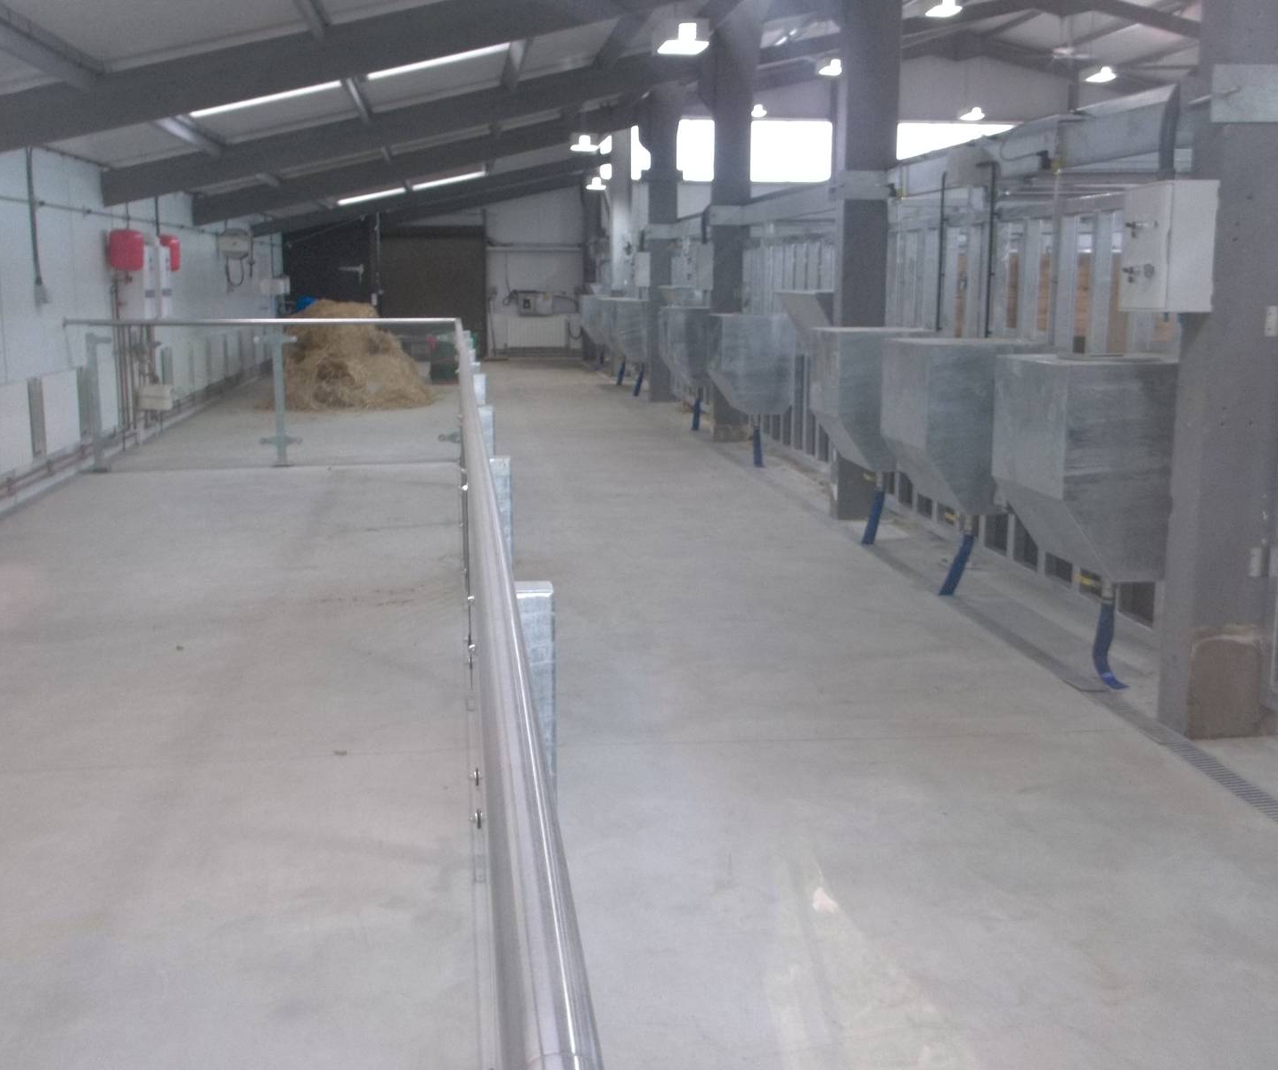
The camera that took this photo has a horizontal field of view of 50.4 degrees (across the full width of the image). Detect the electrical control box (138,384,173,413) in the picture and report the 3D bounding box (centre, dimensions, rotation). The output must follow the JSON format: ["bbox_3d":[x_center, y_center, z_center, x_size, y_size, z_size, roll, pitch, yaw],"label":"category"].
[{"bbox_3d":[-4.487,-1.264,12.611,0.277,0.231,0.169,-2,11,-7],"label":"electrical control box"}]

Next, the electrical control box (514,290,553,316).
[{"bbox_3d":[-1.917,-4.237,24.941,0.647,0.454,0.200,-2,11,-7],"label":"electrical control box"}]

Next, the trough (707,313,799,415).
[{"bbox_3d":[0.921,-1.450,11.275,0.585,0.775,0.629,-2,11,-7],"label":"trough"}]

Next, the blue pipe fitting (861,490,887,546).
[{"bbox_3d":[1.356,-0.101,7.869,0.062,0.323,0.062,14,3,-8],"label":"blue pipe fitting"}]

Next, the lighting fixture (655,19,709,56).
[{"bbox_3d":[0.318,-3.602,9.864,0.362,0.208,0.362,-2,11,-7],"label":"lighting fixture"}]

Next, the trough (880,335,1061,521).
[{"bbox_3d":[1.539,-0.539,6.497,0.585,0.775,0.644,-2,11,-7],"label":"trough"}]

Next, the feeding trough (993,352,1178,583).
[{"bbox_3d":[1.723,-0.268,5.074,0.585,0.775,0.644,-2,11,-7],"label":"feeding trough"}]

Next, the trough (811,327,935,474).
[{"bbox_3d":[1.357,-0.807,7.905,0.585,0.775,0.644,-2,11,-7],"label":"trough"}]

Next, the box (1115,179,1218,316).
[{"bbox_3d":[1.700,-0.920,4.371,0.151,0.399,0.309,-2,11,-7],"label":"box"}]

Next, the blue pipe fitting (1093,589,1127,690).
[{"bbox_3d":[1.765,0.396,5.108,0.092,0.354,0.096,-2,11,-7],"label":"blue pipe fitting"}]

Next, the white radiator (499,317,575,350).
[{"bbox_3d":[-2.120,-4.197,28.062,1.280,0.630,0.110,-1,11,-7],"label":"white radiator"}]

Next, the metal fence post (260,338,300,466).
[{"bbox_3d":[-2.968,-1.112,11.225,0.308,1.078,0.077,-2,11,-7],"label":"metal fence post"}]

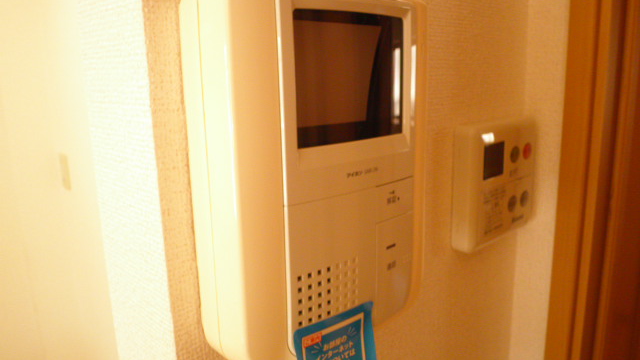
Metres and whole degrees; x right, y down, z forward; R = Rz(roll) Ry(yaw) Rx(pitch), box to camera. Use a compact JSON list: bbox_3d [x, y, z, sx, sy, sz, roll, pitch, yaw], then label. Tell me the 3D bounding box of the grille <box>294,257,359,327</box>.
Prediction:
[{"bbox_3d":[0.005,0.062,0.272,0.048,0.033,0.005,-12,16,-40],"label":"grille"}]

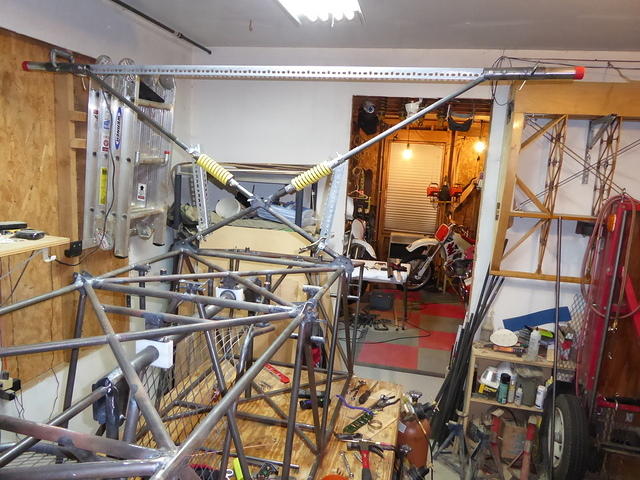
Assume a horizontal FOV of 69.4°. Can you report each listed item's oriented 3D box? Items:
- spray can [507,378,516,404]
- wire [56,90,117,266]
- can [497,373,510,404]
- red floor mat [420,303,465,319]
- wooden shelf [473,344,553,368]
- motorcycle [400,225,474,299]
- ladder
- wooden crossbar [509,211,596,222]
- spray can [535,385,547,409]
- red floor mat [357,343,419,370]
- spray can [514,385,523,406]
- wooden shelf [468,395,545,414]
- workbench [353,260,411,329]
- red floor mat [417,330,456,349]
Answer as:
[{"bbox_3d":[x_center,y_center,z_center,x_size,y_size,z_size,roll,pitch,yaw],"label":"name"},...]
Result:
[{"bbox_3d":[1.409,1.105,3.388,0.050,0.184,0.050,6,11,13],"label":"spray can"},{"bbox_3d":[-1.181,-0.314,2.320,0.150,0.850,0.300,6,10,12],"label":"wire"},{"bbox_3d":[1.193,0.961,2.982,0.066,0.203,0.066,6,10,12],"label":"can"},{"bbox_3d":[1.391,0.812,5.252,0.466,0.012,0.466,6,11,13],"label":"red floor mat"},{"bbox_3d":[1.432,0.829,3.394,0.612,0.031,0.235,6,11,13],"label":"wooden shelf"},{"bbox_3d":[1.840,0.259,5.770,1.693,0.949,0.704,6,11,13],"label":"motorcycle"},{"bbox_3d":[-1.081,-0.456,2.648,0.290,1.030,0.400,10,11,11],"label":"ladder"},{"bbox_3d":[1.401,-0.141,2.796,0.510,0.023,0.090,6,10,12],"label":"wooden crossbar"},{"bbox_3d":[1.406,1.000,2.939,0.057,0.150,0.057,6,10,12],"label":"spray can"},{"bbox_3d":[0.600,0.976,3.967,0.470,0.012,0.470,6,10,12],"label":"red floor mat"},{"bbox_3d":[1.451,1.133,3.367,0.050,0.163,0.050,6,11,13],"label":"spray can"},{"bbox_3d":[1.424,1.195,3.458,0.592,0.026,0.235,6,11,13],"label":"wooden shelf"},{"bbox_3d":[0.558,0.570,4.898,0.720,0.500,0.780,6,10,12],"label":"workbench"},{"bbox_3d":[1.176,0.965,4.357,0.466,0.012,0.466,6,11,13],"label":"red floor mat"}]

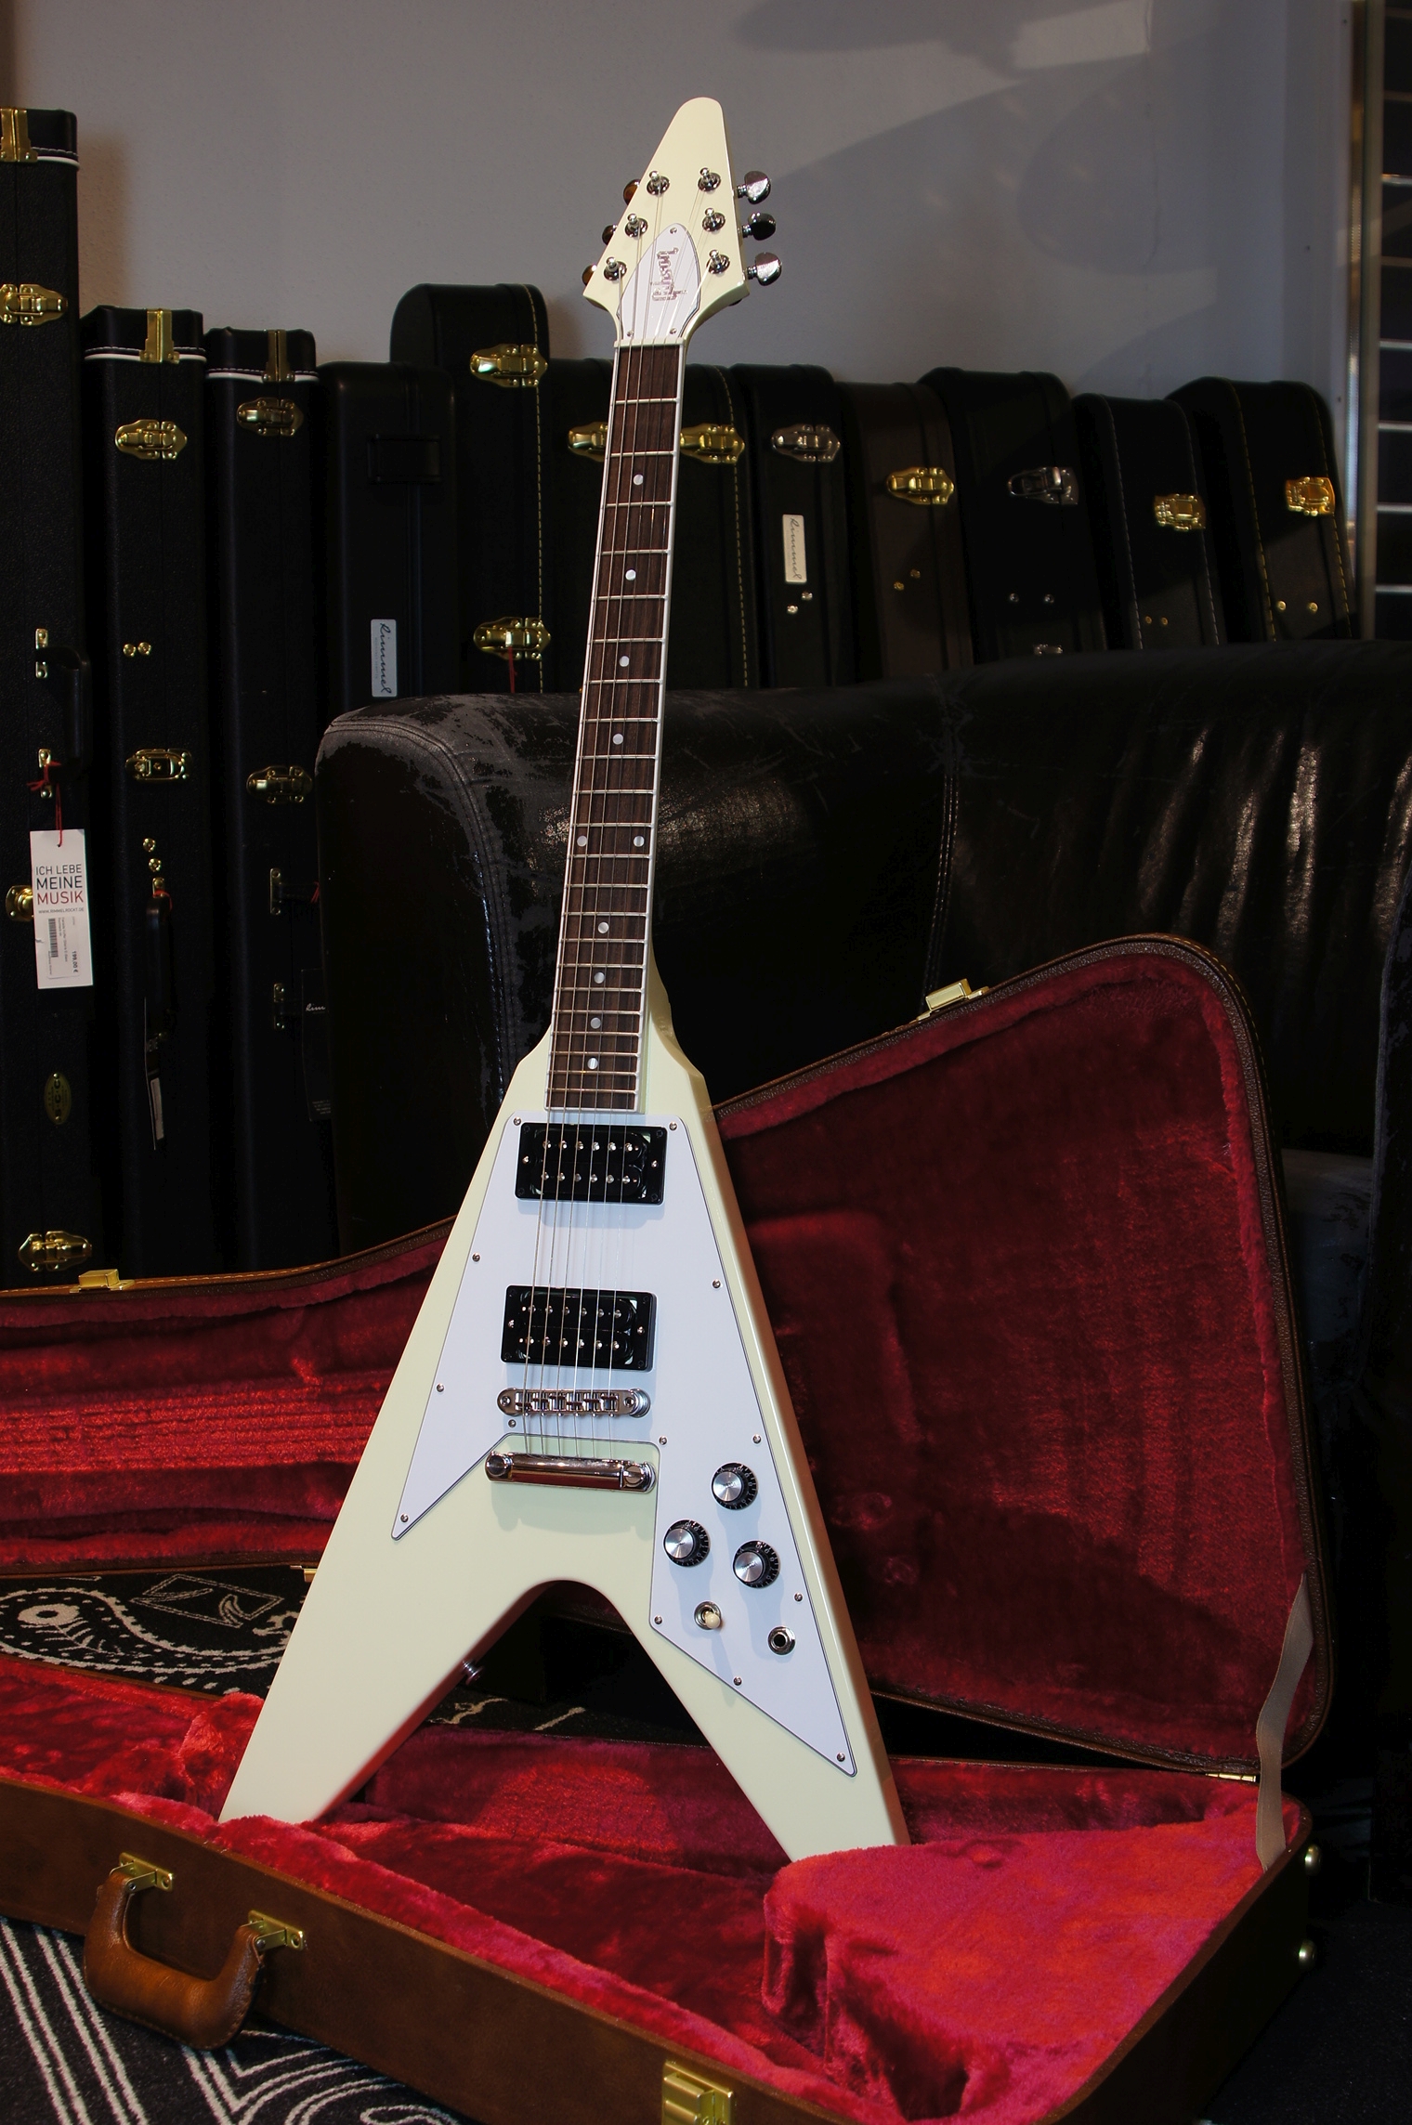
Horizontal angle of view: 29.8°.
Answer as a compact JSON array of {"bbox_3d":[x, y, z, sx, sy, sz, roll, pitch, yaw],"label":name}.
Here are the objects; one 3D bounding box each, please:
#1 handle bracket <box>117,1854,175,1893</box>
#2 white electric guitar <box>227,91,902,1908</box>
[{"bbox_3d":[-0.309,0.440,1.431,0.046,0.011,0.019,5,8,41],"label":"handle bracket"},{"bbox_3d":[-0.047,-0.071,1.552,0.422,1.106,0.090,1,-10,17],"label":"white electric guitar"}]

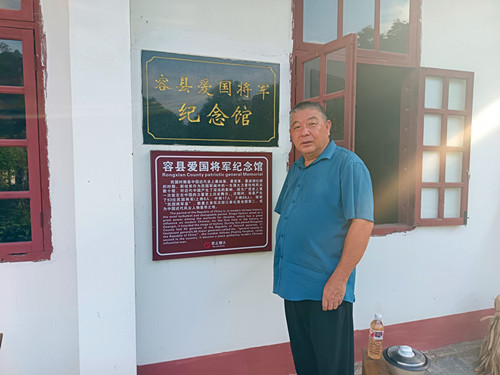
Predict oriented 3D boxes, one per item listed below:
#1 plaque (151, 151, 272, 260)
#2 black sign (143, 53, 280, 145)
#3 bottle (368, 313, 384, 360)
[{"bbox_3d":[-0.204,0.097,2.020,0.707,0.604,0.028,-1,4,-17],"label":"plaque"},{"bbox_3d":[-0.203,-0.488,1.990,0.788,0.496,0.028,-1,4,-17],"label":"black sign"},{"bbox_3d":[0.637,0.745,1.748,0.067,0.214,0.067,-1,4,-17],"label":"bottle"}]

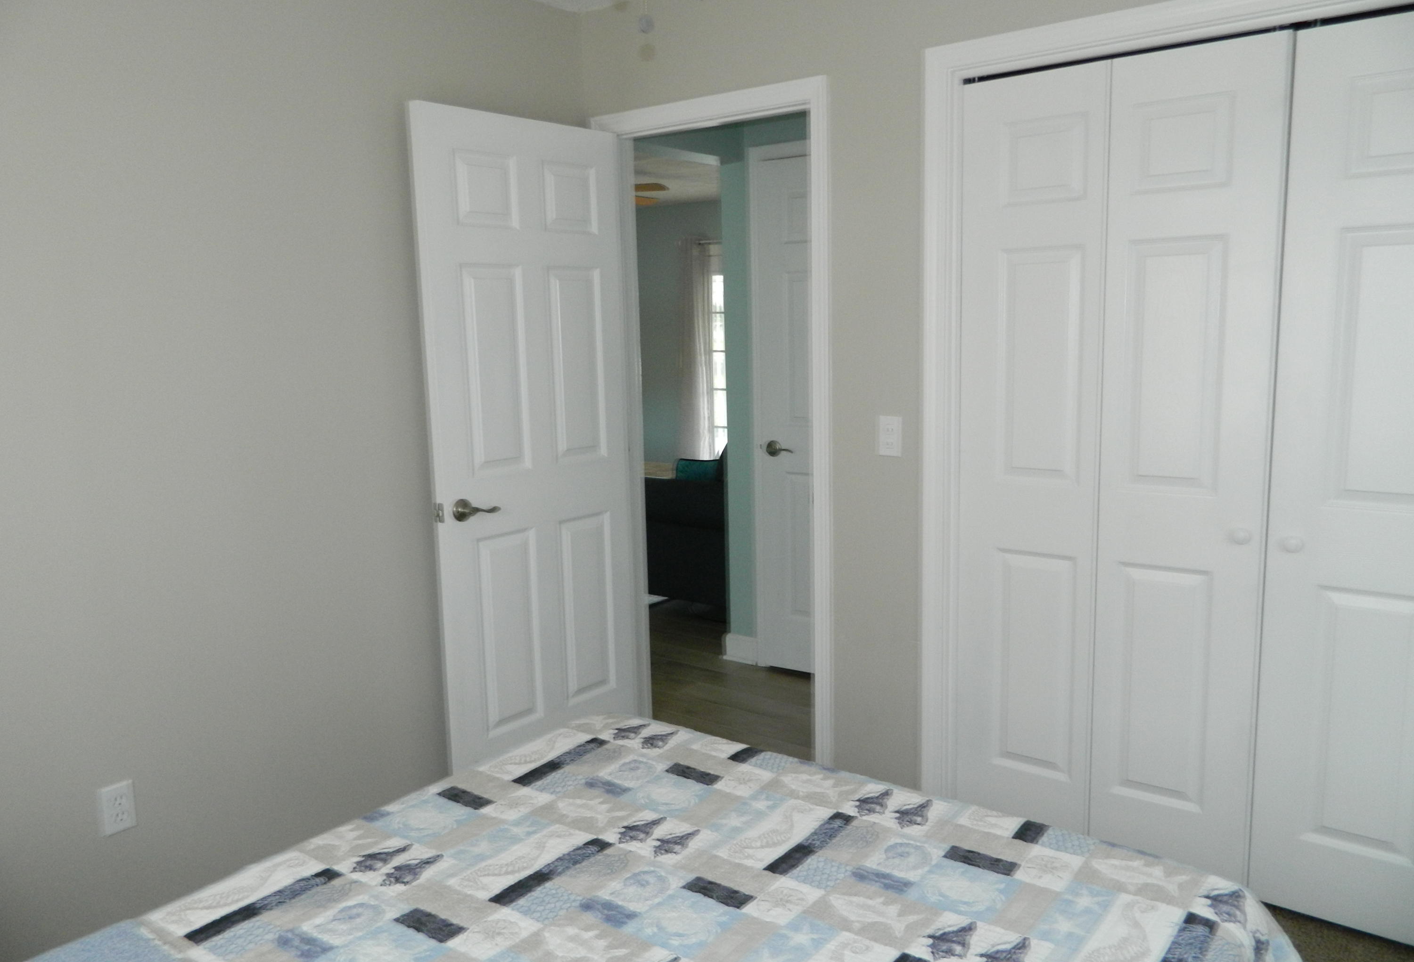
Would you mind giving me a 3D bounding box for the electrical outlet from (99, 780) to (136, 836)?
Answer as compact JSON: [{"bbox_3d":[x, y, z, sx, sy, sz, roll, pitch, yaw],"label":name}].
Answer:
[{"bbox_3d":[-1.406,0.782,2.437,0.010,0.116,0.073,6,11,42],"label":"electrical outlet"}]

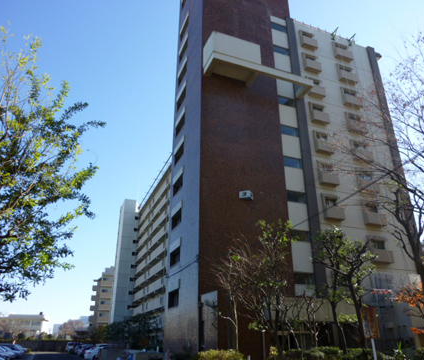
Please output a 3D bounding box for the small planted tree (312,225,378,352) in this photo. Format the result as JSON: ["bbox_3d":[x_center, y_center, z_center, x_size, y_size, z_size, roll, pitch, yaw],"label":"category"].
[{"bbox_3d":[5.020,4.375,12.941,2.400,5.400,2.200,-8,-25,18],"label":"small planted tree"}]

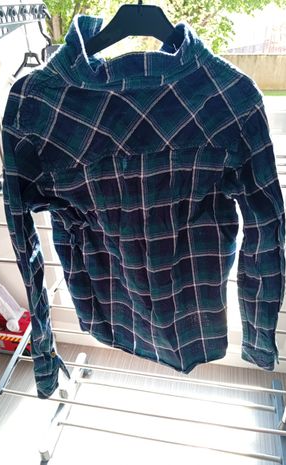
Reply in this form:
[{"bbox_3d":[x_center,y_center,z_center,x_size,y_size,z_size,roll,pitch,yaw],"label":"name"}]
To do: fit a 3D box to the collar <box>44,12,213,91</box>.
[{"bbox_3d":[-0.013,-0.234,0.459,0.192,0.080,0.095,2,26,8],"label":"collar"}]

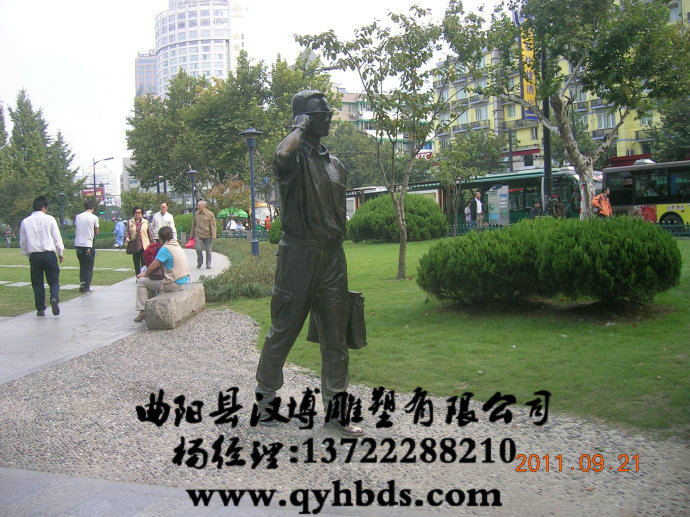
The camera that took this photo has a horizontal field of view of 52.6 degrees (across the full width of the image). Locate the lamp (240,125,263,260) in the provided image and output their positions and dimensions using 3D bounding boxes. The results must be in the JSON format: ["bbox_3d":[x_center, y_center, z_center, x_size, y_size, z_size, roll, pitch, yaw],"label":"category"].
[{"bbox_3d":[-2.653,-1.864,20.000,0.660,3.750,0.660,-2,4,0],"label":"lamp"}]

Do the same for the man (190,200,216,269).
[{"bbox_3d":[-3.564,-0.588,17.515,0.600,1.700,0.420,-1,4,0],"label":"man"}]

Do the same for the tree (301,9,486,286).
[{"bbox_3d":[0.787,-1.980,11.800,3.150,4.650,3.000,-2,4,0],"label":"tree"}]

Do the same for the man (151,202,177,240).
[{"bbox_3d":[-4.468,-0.542,17.364,0.580,1.700,0.420,-2,4,-5],"label":"man"}]

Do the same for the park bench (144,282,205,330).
[{"bbox_3d":[-2.331,0.623,9.660,0.380,0.390,1.830,-1,4,1],"label":"park bench"}]

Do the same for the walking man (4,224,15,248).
[{"bbox_3d":[-23.091,-1.494,48.000,0.600,1.660,0.480,-4,4,-26],"label":"walking man"}]

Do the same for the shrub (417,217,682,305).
[{"bbox_3d":[2.456,0.037,8.500,3.100,1.080,1.700,-2,4,6],"label":"shrub"}]

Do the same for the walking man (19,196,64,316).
[{"bbox_3d":[-4.466,-0.028,10.177,0.600,1.750,0.480,-1,4,6],"label":"walking man"}]

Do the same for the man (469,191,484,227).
[{"bbox_3d":[4.227,-1.269,22.365,0.540,1.720,0.420,-4,5,-33],"label":"man"}]

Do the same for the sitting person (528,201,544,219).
[{"bbox_3d":[6.140,-1.229,22.349,0.520,1.300,0.750,-2,4,-6],"label":"sitting person"}]

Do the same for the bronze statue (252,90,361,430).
[{"bbox_3d":[-0.255,0.032,4.743,0.680,2.285,0.750,3,6,43],"label":"bronze statue"}]

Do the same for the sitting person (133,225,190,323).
[{"bbox_3d":[-2.329,0.198,8.900,0.700,1.180,0.530,-1,4,22],"label":"sitting person"}]

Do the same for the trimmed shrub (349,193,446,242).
[{"bbox_3d":[1.596,-1.193,20.800,2.950,1.450,2.700,-2,4,0],"label":"trimmed shrub"}]

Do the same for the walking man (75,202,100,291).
[{"bbox_3d":[-4.833,-0.215,12.940,0.500,1.715,0.380,-1,4,12],"label":"walking man"}]

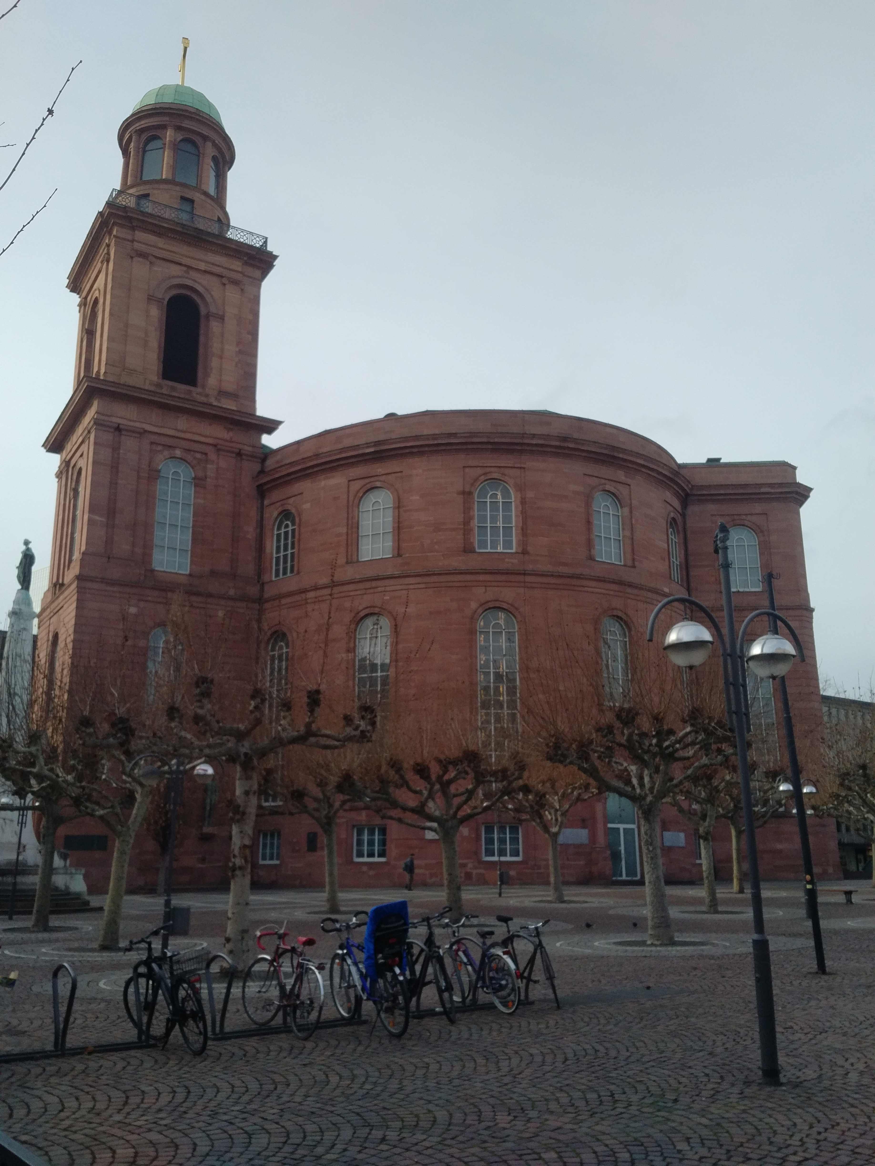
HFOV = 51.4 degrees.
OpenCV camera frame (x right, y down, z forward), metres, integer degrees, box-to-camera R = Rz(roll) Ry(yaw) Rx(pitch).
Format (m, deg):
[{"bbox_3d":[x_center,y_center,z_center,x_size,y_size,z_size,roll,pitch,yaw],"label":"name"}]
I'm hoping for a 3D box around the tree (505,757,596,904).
[{"bbox_3d":[4.640,9.930,36.900,4.000,5.600,3.900,-1,-14,0],"label":"tree"}]

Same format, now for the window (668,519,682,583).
[{"bbox_3d":[15.600,-2.060,59.790,0.350,4.500,2.200,-9,-17,31],"label":"window"}]

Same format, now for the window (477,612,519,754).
[{"bbox_3d":[3.350,5.980,50.450,2.300,9.400,0.350,0,-14,-2],"label":"window"}]

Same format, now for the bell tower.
[{"bbox_3d":[-18.849,-10.131,61.949,12.400,57.000,12.400,8,-17,-32],"label":"bell tower"}]

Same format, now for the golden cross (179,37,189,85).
[{"bbox_3d":[-19.306,-39.647,69.419,0.450,4.100,2.700,8,-17,-32],"label":"golden cross"}]

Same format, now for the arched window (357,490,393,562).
[{"bbox_3d":[-3.680,-3.490,54.060,2.250,4.450,0.350,-6,-15,20],"label":"arched window"}]

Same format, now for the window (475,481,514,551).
[{"bbox_3d":[3.310,-3.890,52.950,2.200,4.400,0.350,0,-14,-2],"label":"window"}]

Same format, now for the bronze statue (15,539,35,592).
[{"bbox_3d":[-15.200,-0.600,33.500,0.680,2.000,0.720,8,-17,-32],"label":"bronze statue"}]

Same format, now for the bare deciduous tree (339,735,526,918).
[{"bbox_3d":[-0.160,7.600,28.500,5.700,5.500,5.200,-1,-14,0],"label":"bare deciduous tree"}]

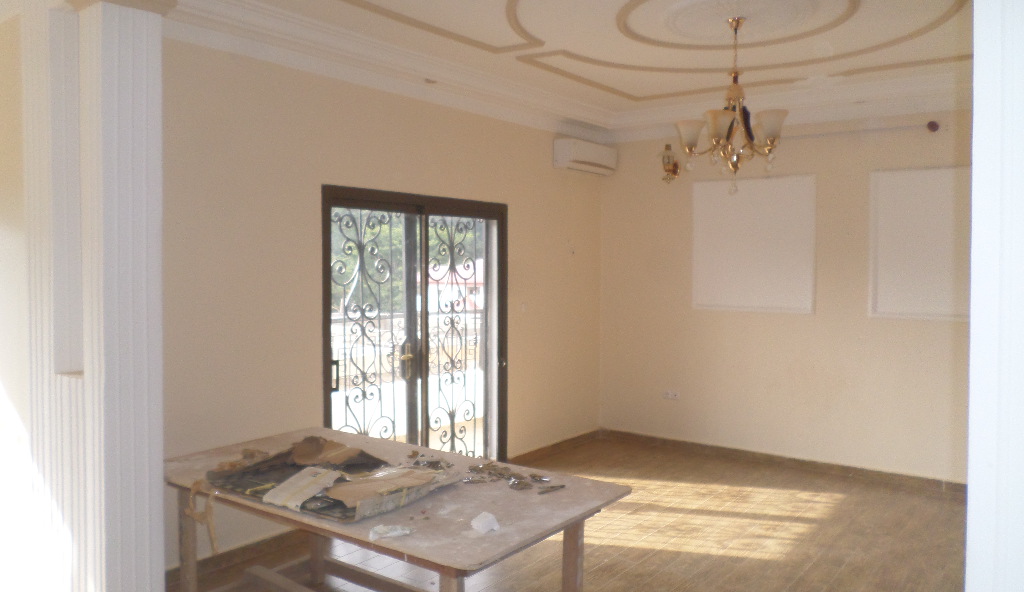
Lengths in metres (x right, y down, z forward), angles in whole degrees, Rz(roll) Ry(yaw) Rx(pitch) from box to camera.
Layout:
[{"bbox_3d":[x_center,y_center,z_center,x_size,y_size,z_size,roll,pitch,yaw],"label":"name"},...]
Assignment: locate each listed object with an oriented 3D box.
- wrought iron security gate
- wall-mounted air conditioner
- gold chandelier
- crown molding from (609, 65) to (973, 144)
[{"bbox_3d":[-0.624,0.363,5.309,0.103,2.166,1.836,2,3,38],"label":"wrought iron security gate"},{"bbox_3d":[0.677,-1.236,6.702,0.206,0.273,0.815,2,3,38],"label":"wall-mounted air conditioner"},{"bbox_3d":[1.243,-1.074,4.130,0.629,0.938,0.629,2,3,38],"label":"gold chandelier"},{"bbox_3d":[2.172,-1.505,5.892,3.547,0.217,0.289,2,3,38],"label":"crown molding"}]

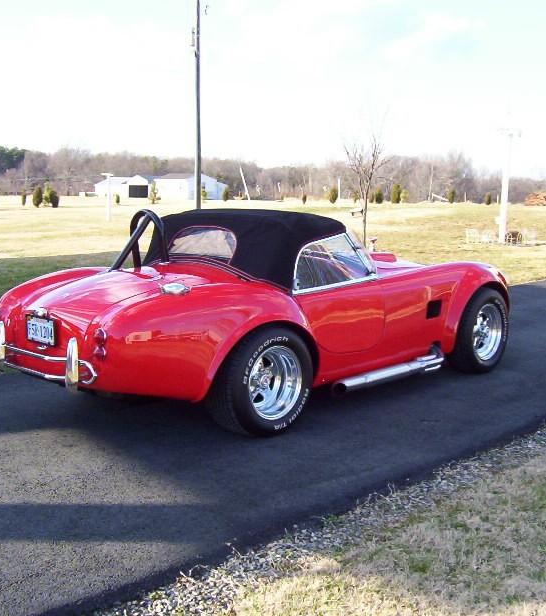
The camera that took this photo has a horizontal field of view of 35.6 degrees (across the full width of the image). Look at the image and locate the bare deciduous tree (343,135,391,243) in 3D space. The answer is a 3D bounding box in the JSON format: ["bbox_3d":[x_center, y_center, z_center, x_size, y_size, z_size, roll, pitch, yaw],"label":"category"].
[{"bbox_3d":[2.341,-2.911,21.498,1.150,2.870,1.100,0,8,0],"label":"bare deciduous tree"}]

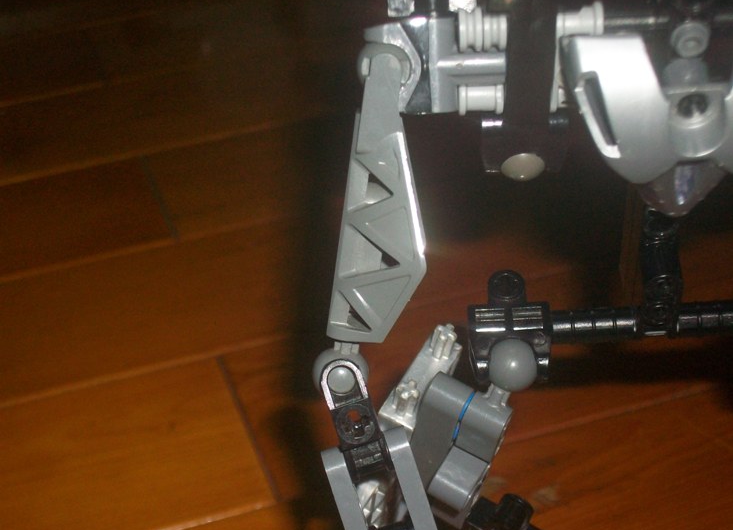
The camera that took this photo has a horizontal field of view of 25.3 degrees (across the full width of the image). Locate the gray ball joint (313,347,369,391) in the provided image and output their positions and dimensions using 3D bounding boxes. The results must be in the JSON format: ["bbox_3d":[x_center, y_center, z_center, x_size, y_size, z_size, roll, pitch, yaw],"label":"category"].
[{"bbox_3d":[-0.005,0.020,0.299,0.010,0.010,0.010,-7,28,0],"label":"gray ball joint"}]

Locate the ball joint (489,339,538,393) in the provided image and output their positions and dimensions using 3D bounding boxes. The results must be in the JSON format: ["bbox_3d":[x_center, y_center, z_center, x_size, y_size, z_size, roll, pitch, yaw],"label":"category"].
[{"bbox_3d":[0.029,0.020,0.322,0.010,0.010,0.010,-7,28,0],"label":"ball joint"}]

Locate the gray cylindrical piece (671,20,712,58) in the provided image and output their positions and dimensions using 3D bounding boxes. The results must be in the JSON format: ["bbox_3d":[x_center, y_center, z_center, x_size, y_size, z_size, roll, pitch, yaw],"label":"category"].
[{"bbox_3d":[0.057,-0.040,0.288,0.007,0.007,0.005,1,30,1],"label":"gray cylindrical piece"}]

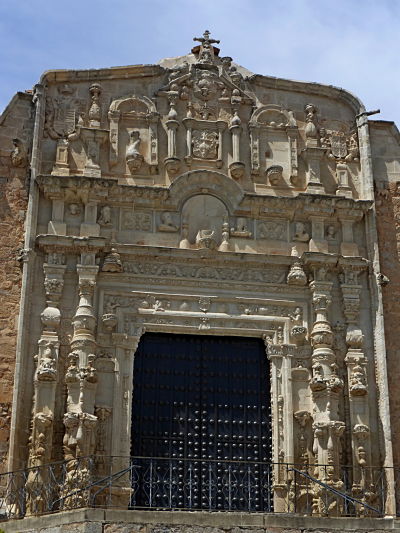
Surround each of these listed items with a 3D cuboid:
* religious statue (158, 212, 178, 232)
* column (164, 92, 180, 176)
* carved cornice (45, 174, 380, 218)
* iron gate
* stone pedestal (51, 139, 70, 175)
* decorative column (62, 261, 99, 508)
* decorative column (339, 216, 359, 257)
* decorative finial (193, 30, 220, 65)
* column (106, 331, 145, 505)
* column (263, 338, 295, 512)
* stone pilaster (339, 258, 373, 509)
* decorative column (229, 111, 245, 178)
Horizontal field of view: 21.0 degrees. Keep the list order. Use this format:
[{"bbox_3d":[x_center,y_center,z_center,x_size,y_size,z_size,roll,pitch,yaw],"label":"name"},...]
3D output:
[{"bbox_3d":[-0.753,-1.027,25.780,0.430,0.445,0.220,4,-25,-8],"label":"religious statue"},{"bbox_3d":[-0.654,-3.212,25.958,0.370,2.080,0.360,4,-25,-8],"label":"column"},{"bbox_3d":[0.151,-1.525,25.866,8.060,0.420,0.550,4,-25,-8],"label":"carved cornice"},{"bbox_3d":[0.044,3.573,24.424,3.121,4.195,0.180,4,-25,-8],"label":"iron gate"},{"bbox_3d":[-3.143,-2.442,24.476,0.397,1.020,0.340,4,-24,-8],"label":"stone pedestal"},{"bbox_3d":[-2.585,2.616,23.412,0.490,5.653,0.600,4,-25,-8],"label":"decorative column"},{"bbox_3d":[3.609,-0.693,26.227,0.400,0.971,0.350,4,-25,-8],"label":"decorative column"},{"bbox_3d":[0.162,-5.509,27.120,0.640,0.820,0.300,4,-25,-8],"label":"decorative finial"},{"bbox_3d":[-1.598,3.359,23.058,0.540,4.050,0.420,4,-25,-8],"label":"column"},{"bbox_3d":[1.758,3.583,23.531,0.500,3.950,0.420,4,-25,-8],"label":"column"},{"bbox_3d":[3.488,2.634,23.966,0.450,6.000,0.380,4,-25,-8],"label":"stone pilaster"},{"bbox_3d":[0.892,-2.947,26.101,0.360,1.640,0.360,4,-25,-8],"label":"decorative column"}]

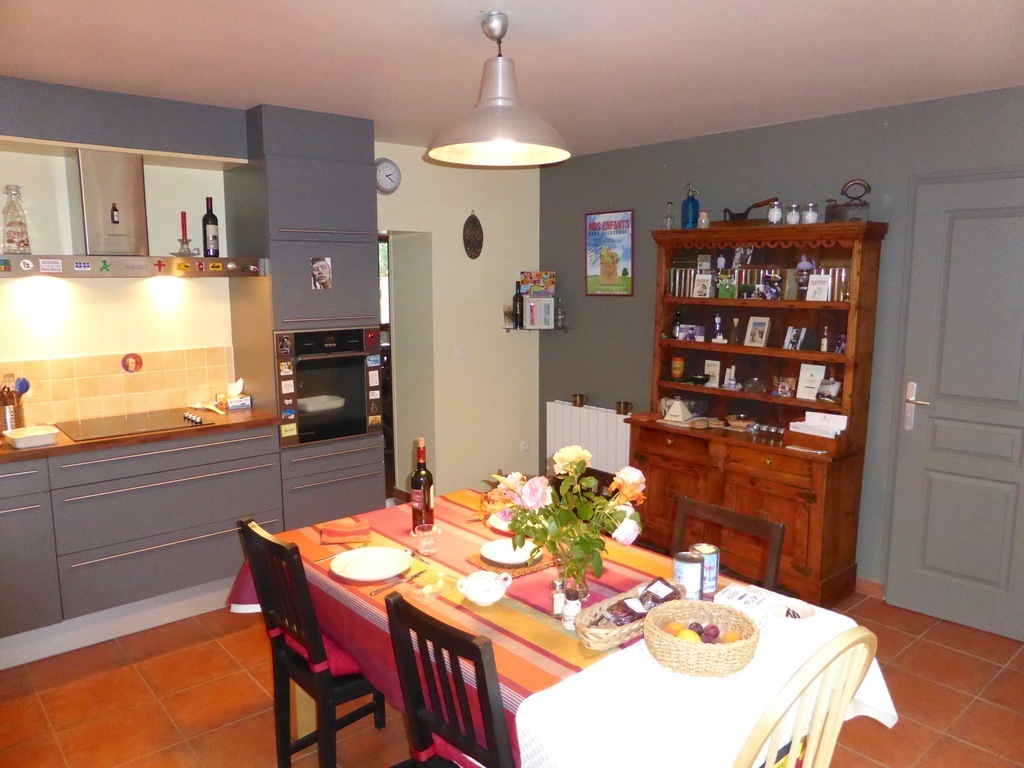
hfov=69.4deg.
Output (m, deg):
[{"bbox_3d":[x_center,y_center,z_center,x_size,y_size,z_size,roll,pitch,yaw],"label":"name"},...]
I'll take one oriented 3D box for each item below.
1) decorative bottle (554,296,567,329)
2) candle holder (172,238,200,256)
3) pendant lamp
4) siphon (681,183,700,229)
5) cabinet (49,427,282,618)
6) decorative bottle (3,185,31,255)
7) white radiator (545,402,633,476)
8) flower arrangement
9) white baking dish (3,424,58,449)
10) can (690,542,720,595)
[{"bbox_3d":[0.344,-0.504,5.250,0.078,0.227,0.078,0,9,0],"label":"decorative bottle"},{"bbox_3d":[-1.621,-0.675,3.676,0.135,0.088,0.125,-7,11,-41],"label":"candle holder"},{"bbox_3d":[-0.038,-0.945,2.333,0.455,0.427,0.455,0,9,0],"label":"pendant lamp"},{"bbox_3d":[1.008,-0.996,4.149,0.104,0.272,0.120,-8,11,-44],"label":"siphon"},{"bbox_3d":[-1.735,0.581,3.663,1.000,0.715,0.570,-7,11,-40],"label":"cabinet"},{"bbox_3d":[-2.148,-0.711,3.205,0.100,0.297,0.100,-7,11,-41],"label":"decorative bottle"},{"bbox_3d":[0.569,0.455,4.970,0.090,0.600,0.820,-8,11,-44],"label":"white radiator"},{"bbox_3d":[0.141,0.389,2.061,0.380,0.437,0.420,-8,11,-41],"label":"flower arrangement"},{"bbox_3d":[-2.008,0.231,3.093,0.185,0.057,0.187,-7,11,-40],"label":"white baking dish"},{"bbox_3d":[0.539,0.517,2.074,0.082,0.113,0.082,0,8,0],"label":"can"}]

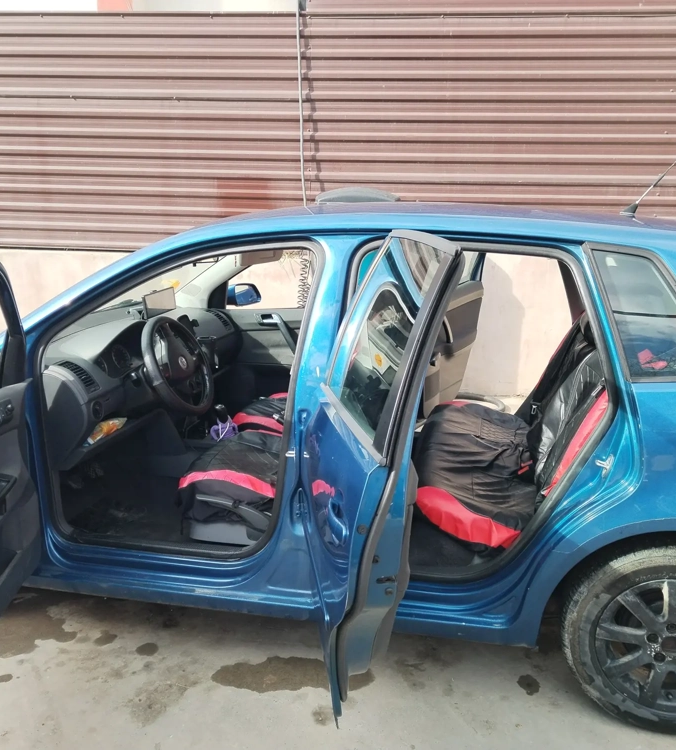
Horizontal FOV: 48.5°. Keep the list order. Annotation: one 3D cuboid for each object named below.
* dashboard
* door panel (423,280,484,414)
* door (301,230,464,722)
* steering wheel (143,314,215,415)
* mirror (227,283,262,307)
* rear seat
[{"bbox_3d":[-0.860,-0.039,3.179,0.580,0.460,1.380,1,14,15],"label":"dashboard"},{"bbox_3d":[0.635,-0.133,3.992,0.100,0.630,0.740,7,16,36],"label":"door panel"},{"bbox_3d":[0.044,0.245,1.772,0.270,1.140,0.920,-5,13,-10],"label":"door"},{"bbox_3d":[-0.576,-0.042,2.720,0.100,0.380,0.380,-25,5,20],"label":"steering wheel"},{"bbox_3d":[-0.491,-0.419,3.911,0.120,0.128,0.210,1,14,15],"label":"mirror"},{"bbox_3d":[0.717,0.134,2.781,0.780,0.700,1.300,1,14,15],"label":"rear seat"}]

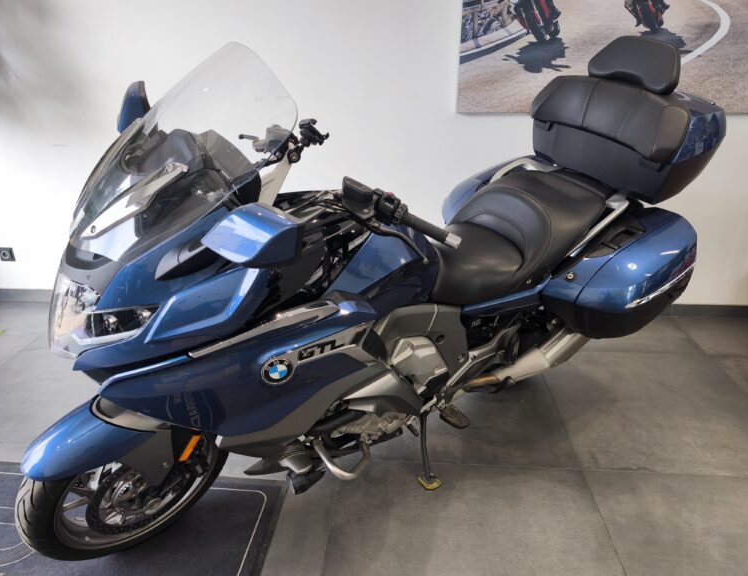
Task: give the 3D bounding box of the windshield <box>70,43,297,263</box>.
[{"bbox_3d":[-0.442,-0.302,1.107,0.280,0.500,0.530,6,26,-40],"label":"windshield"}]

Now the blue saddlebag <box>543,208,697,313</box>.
[{"bbox_3d":[0.902,-0.048,1.795,0.630,0.390,0.250,-14,38,-29],"label":"blue saddlebag"}]

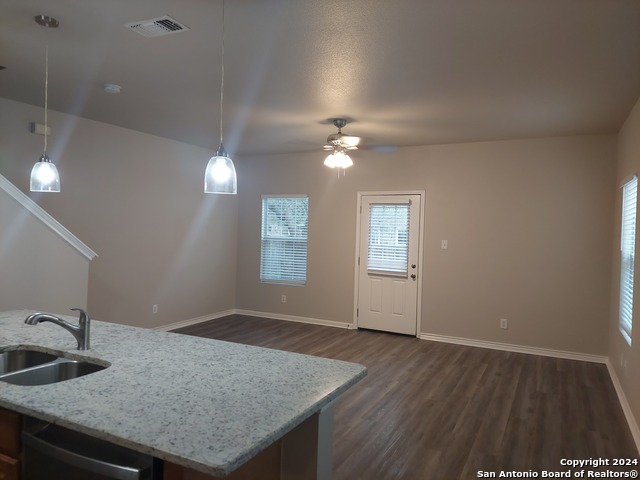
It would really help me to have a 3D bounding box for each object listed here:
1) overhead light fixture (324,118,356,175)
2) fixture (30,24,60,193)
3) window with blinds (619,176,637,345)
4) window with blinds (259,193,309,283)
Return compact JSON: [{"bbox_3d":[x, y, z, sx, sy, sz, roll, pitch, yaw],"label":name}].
[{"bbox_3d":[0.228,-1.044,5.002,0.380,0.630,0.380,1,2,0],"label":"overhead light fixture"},{"bbox_3d":[-1.659,-0.806,2.697,0.160,1.026,0.160,3,2,28],"label":"fixture"},{"bbox_3d":[3.004,0.189,4.327,0.100,1.504,0.893,3,2,28],"label":"window with blinds"},{"bbox_3d":[-0.601,0.002,7.440,0.910,1.510,0.100,3,2,28],"label":"window with blinds"}]

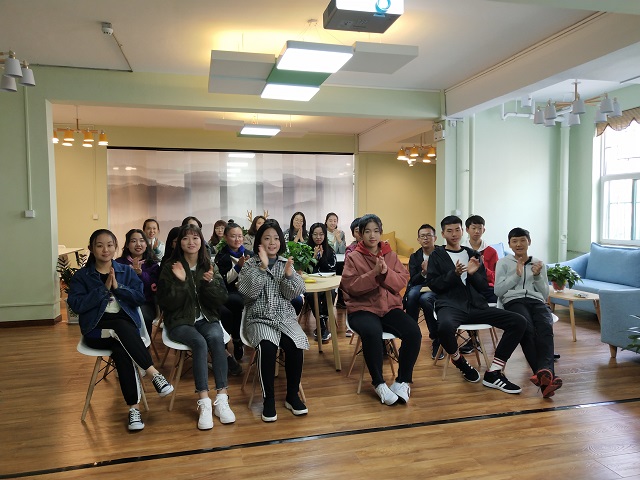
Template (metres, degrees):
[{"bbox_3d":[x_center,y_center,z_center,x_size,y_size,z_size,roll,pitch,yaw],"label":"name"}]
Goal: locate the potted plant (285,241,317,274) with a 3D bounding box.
[{"bbox_3d":[-0.183,0.204,5.200,0.310,0.350,0.310,0,3,6],"label":"potted plant"}]

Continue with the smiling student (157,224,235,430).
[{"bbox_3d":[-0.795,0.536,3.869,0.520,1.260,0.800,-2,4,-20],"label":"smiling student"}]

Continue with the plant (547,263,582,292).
[{"bbox_3d":[2.684,0.406,6.147,0.380,0.340,0.370,-1,3,0],"label":"plant"}]

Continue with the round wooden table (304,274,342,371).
[{"bbox_3d":[-0.233,0.734,4.913,0.860,0.730,0.860,-1,3,0],"label":"round wooden table"}]

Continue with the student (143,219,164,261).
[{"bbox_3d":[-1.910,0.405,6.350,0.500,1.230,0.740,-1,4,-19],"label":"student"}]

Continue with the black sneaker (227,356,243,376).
[{"bbox_3d":[-0.735,1.063,4.682,0.095,0.110,0.250,-2,4,-25],"label":"black sneaker"}]

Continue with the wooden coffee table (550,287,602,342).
[{"bbox_3d":[2.680,0.799,6.200,0.550,0.425,0.950,-1,3,-16],"label":"wooden coffee table"}]

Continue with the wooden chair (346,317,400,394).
[{"bbox_3d":[0.430,0.722,4.360,0.460,0.810,0.520,-1,3,-7],"label":"wooden chair"}]

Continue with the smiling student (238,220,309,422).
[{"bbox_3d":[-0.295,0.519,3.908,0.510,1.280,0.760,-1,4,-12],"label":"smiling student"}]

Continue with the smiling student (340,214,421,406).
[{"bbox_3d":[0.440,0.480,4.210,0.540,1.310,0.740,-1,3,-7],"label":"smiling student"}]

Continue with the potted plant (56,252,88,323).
[{"bbox_3d":[-2.965,0.567,6.865,0.500,0.880,0.480,-1,4,-12],"label":"potted plant"}]

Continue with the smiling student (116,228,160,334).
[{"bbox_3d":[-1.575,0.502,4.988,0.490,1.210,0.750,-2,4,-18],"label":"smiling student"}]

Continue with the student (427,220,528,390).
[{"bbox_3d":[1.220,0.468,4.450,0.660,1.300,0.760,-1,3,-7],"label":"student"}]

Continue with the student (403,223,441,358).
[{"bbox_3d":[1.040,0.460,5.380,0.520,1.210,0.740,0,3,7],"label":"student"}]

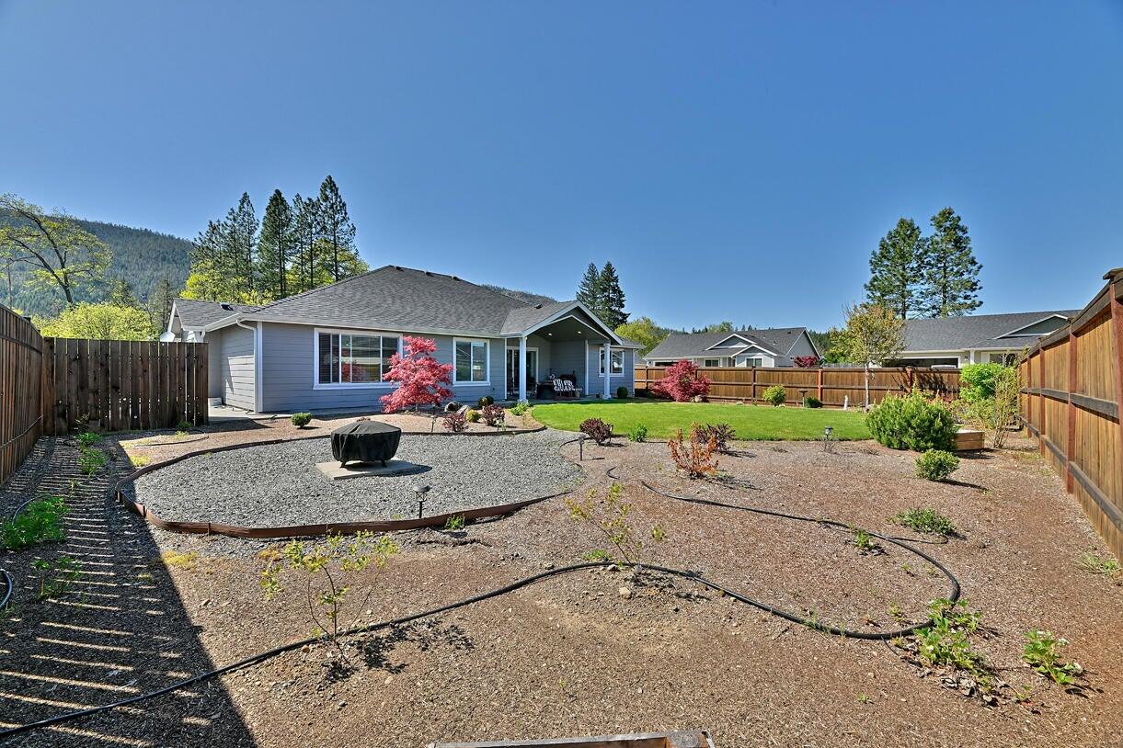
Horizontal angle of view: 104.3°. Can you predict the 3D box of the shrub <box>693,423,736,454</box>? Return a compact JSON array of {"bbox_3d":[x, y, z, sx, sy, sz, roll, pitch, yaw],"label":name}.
[{"bbox_3d":[2.420,1.020,6.900,0.620,0.430,0.600,0,0,0],"label":"shrub"}]

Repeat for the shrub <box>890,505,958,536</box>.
[{"bbox_3d":[2.850,1.130,3.440,0.420,0.190,0.370,0,0,0],"label":"shrub"}]

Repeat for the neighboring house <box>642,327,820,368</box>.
[{"bbox_3d":[19.102,-1.755,48.500,14.200,5.700,13.300,0,0,43],"label":"neighboring house"}]

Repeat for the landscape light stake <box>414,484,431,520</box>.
[{"bbox_3d":[-1.117,1.042,3.500,0.125,0.300,0.125,0,0,0],"label":"landscape light stake"}]

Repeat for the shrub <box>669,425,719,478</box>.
[{"bbox_3d":[1.638,0.949,5.400,0.620,0.614,0.560,0,0,0],"label":"shrub"}]

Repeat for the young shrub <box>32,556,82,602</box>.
[{"bbox_3d":[-2.650,1.070,2.290,0.200,0.210,0.200,0,0,0],"label":"young shrub"}]

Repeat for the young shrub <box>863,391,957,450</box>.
[{"bbox_3d":[5.930,0.780,7.450,1.320,0.980,1.250,0,0,0],"label":"young shrub"}]

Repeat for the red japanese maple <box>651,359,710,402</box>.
[{"bbox_3d":[5.100,0.310,18.700,2.400,1.850,2.300,0,0,0],"label":"red japanese maple"}]

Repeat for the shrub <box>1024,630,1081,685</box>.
[{"bbox_3d":[1.920,1.110,1.720,0.180,0.190,0.180,0,0,0],"label":"shrub"}]

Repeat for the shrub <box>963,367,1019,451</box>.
[{"bbox_3d":[8.266,0.624,8.350,0.850,1.548,0.850,0,0,0],"label":"shrub"}]

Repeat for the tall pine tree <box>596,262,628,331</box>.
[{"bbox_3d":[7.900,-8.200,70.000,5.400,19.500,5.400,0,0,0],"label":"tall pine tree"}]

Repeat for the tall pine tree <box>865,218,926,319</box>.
[{"bbox_3d":[38.227,-8.125,50.000,6.000,19.200,6.000,0,0,37],"label":"tall pine tree"}]

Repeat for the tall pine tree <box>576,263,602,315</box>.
[{"bbox_3d":[4.962,-9.094,76.000,4.800,20.400,4.800,0,0,4],"label":"tall pine tree"}]

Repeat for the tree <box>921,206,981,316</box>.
[{"bbox_3d":[44.545,-8.875,50.000,6.000,20.700,6.000,0,0,42],"label":"tree"}]

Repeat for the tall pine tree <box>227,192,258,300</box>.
[{"bbox_3d":[-36.542,-9.975,50.000,3.800,21.900,3.800,0,0,-36],"label":"tall pine tree"}]

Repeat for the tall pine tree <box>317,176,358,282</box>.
[{"bbox_3d":[-31.087,-13.077,60.000,5.200,28.569,5.200,0,0,0],"label":"tall pine tree"}]

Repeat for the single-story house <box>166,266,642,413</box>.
[{"bbox_3d":[-6.900,-2.090,21.800,15.500,6.250,18.850,0,0,43],"label":"single-story house"}]

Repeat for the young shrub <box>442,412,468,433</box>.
[{"bbox_3d":[-2.174,0.982,8.900,0.520,0.420,0.500,0,0,-14],"label":"young shrub"}]

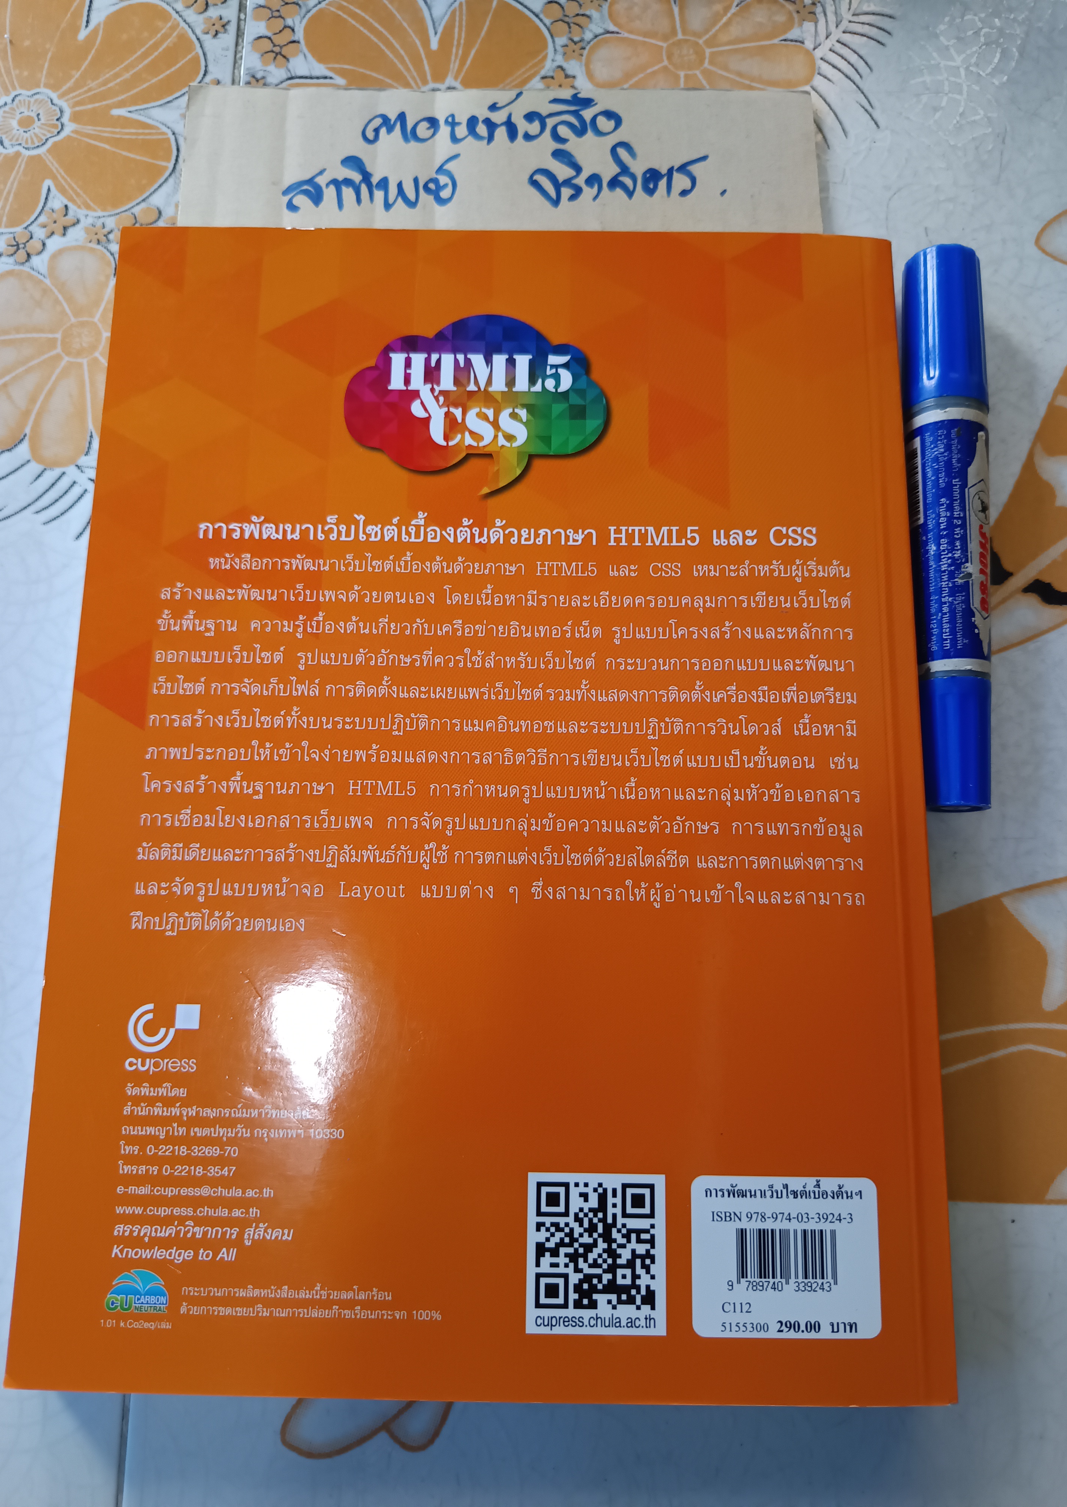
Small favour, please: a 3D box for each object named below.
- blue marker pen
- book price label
[{"bbox_3d":[0.097,-0.055,0.246,0.019,0.019,0.138,2,79,1],"label":"blue marker pen"},{"bbox_3d":[0.051,0.101,0.210,0.038,0.001,0.030,1,79,0],"label":"book price label"}]

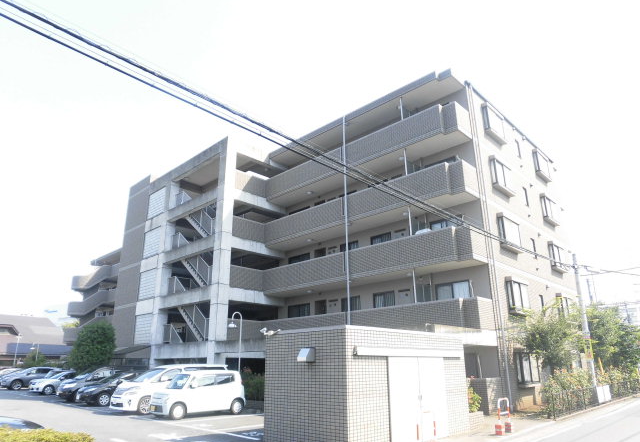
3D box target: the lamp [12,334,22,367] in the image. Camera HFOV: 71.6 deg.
[{"bbox_3d":[-30.633,13.950,44.667,0.450,4.900,0.500,-17,-25,41],"label":"lamp"}]

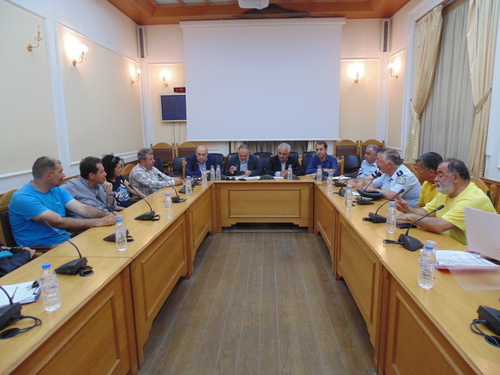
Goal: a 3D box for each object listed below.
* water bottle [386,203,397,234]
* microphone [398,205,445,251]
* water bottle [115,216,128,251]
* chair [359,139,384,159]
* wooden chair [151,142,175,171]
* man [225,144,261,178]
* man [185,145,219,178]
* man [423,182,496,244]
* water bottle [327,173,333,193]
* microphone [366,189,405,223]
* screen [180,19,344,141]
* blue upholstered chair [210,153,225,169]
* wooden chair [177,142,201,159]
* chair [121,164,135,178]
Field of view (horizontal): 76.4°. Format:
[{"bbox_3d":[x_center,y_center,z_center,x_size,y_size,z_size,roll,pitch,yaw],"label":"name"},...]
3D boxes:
[{"bbox_3d":[1.051,0.225,2.351,0.068,0.210,0.068,0,10,4],"label":"water bottle"},{"bbox_3d":[1.143,0.258,2.093,0.250,0.275,0.150,1,11,9],"label":"microphone"},{"bbox_3d":[-0.830,0.300,2.037,0.067,0.210,0.067,0,10,3],"label":"water bottle"},{"bbox_3d":[2.614,-0.432,6.665,0.540,1.080,0.580,0,10,4],"label":"chair"},{"bbox_3d":[-1.905,-0.373,6.775,0.540,1.120,0.580,0,11,3],"label":"wooden chair"},{"bbox_3d":[-0.095,-0.060,5.369,0.580,1.300,0.720,0,10,3],"label":"man"},{"bbox_3d":[-0.767,-0.030,5.120,0.560,1.250,0.750,-1,11,-1],"label":"man"},{"bbox_3d":[1.398,0.468,2.270,0.660,1.320,0.540,0,10,3],"label":"man"},{"bbox_3d":[0.962,-0.054,3.850,0.066,0.220,0.066,0,11,3],"label":"water bottle"},{"bbox_3d":[1.129,0.149,2.618,0.270,0.265,0.130,0,10,3],"label":"microphone"},{"bbox_3d":[0.253,-2.265,6.800,3.461,2.506,0.100,0,10,4],"label":"screen"},{"bbox_3d":[-0.729,-0.191,6.202,0.470,0.900,0.560,0,10,4],"label":"blue upholstered chair"},{"bbox_3d":[-1.346,-0.370,6.742,0.540,1.120,0.580,0,11,3],"label":"wooden chair"},{"bbox_3d":[-1.343,0.237,4.346,0.560,1.100,0.530,0,10,3],"label":"chair"}]

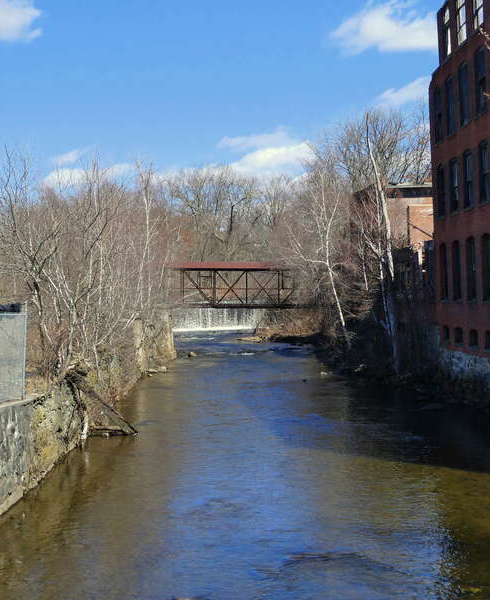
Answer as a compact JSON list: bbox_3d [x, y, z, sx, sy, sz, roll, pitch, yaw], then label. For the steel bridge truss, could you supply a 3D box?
[{"bbox_3d":[-1.120,-1.550,99.000,13.200,4.800,3.000,0,0,0],"label":"steel bridge truss"}]

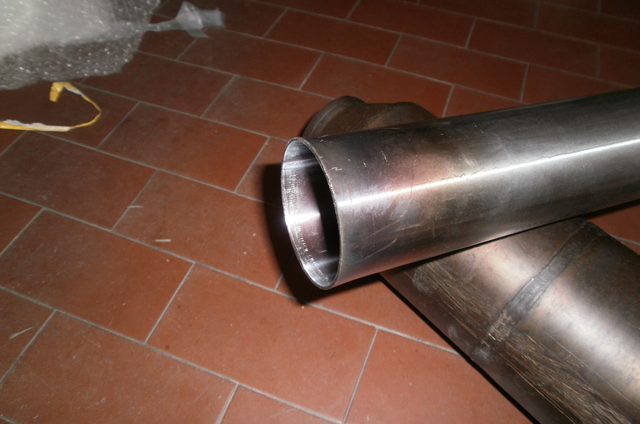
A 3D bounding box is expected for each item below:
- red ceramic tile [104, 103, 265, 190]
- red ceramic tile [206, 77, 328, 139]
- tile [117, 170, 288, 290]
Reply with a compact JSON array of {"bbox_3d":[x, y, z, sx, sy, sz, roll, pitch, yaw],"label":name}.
[{"bbox_3d":[-0.137,-0.066,0.486,0.152,0.009,0.075,17,54,12],"label":"red ceramic tile"},{"bbox_3d":[-0.038,-0.101,0.514,0.152,0.009,0.075,17,54,12],"label":"red ceramic tile"},{"bbox_3d":[-0.095,0.013,0.427,0.152,0.009,0.075,17,54,12],"label":"tile"}]

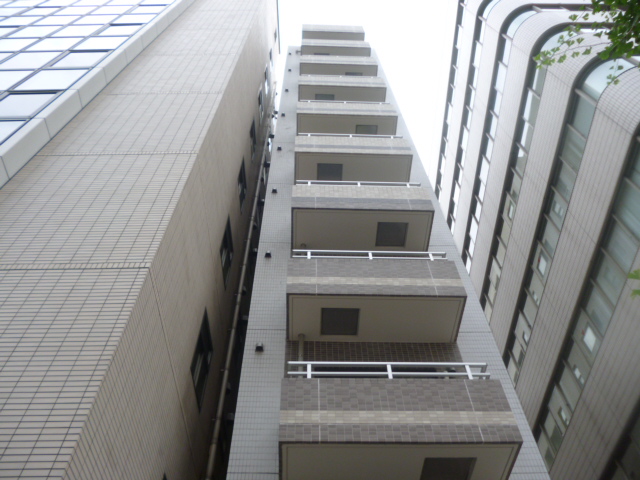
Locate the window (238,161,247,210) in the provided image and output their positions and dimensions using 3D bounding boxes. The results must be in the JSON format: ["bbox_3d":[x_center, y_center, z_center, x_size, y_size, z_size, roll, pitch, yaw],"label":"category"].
[{"bbox_3d":[-2.272,-1.606,15.056,0.120,1.480,1.110,-1,-56,0],"label":"window"}]

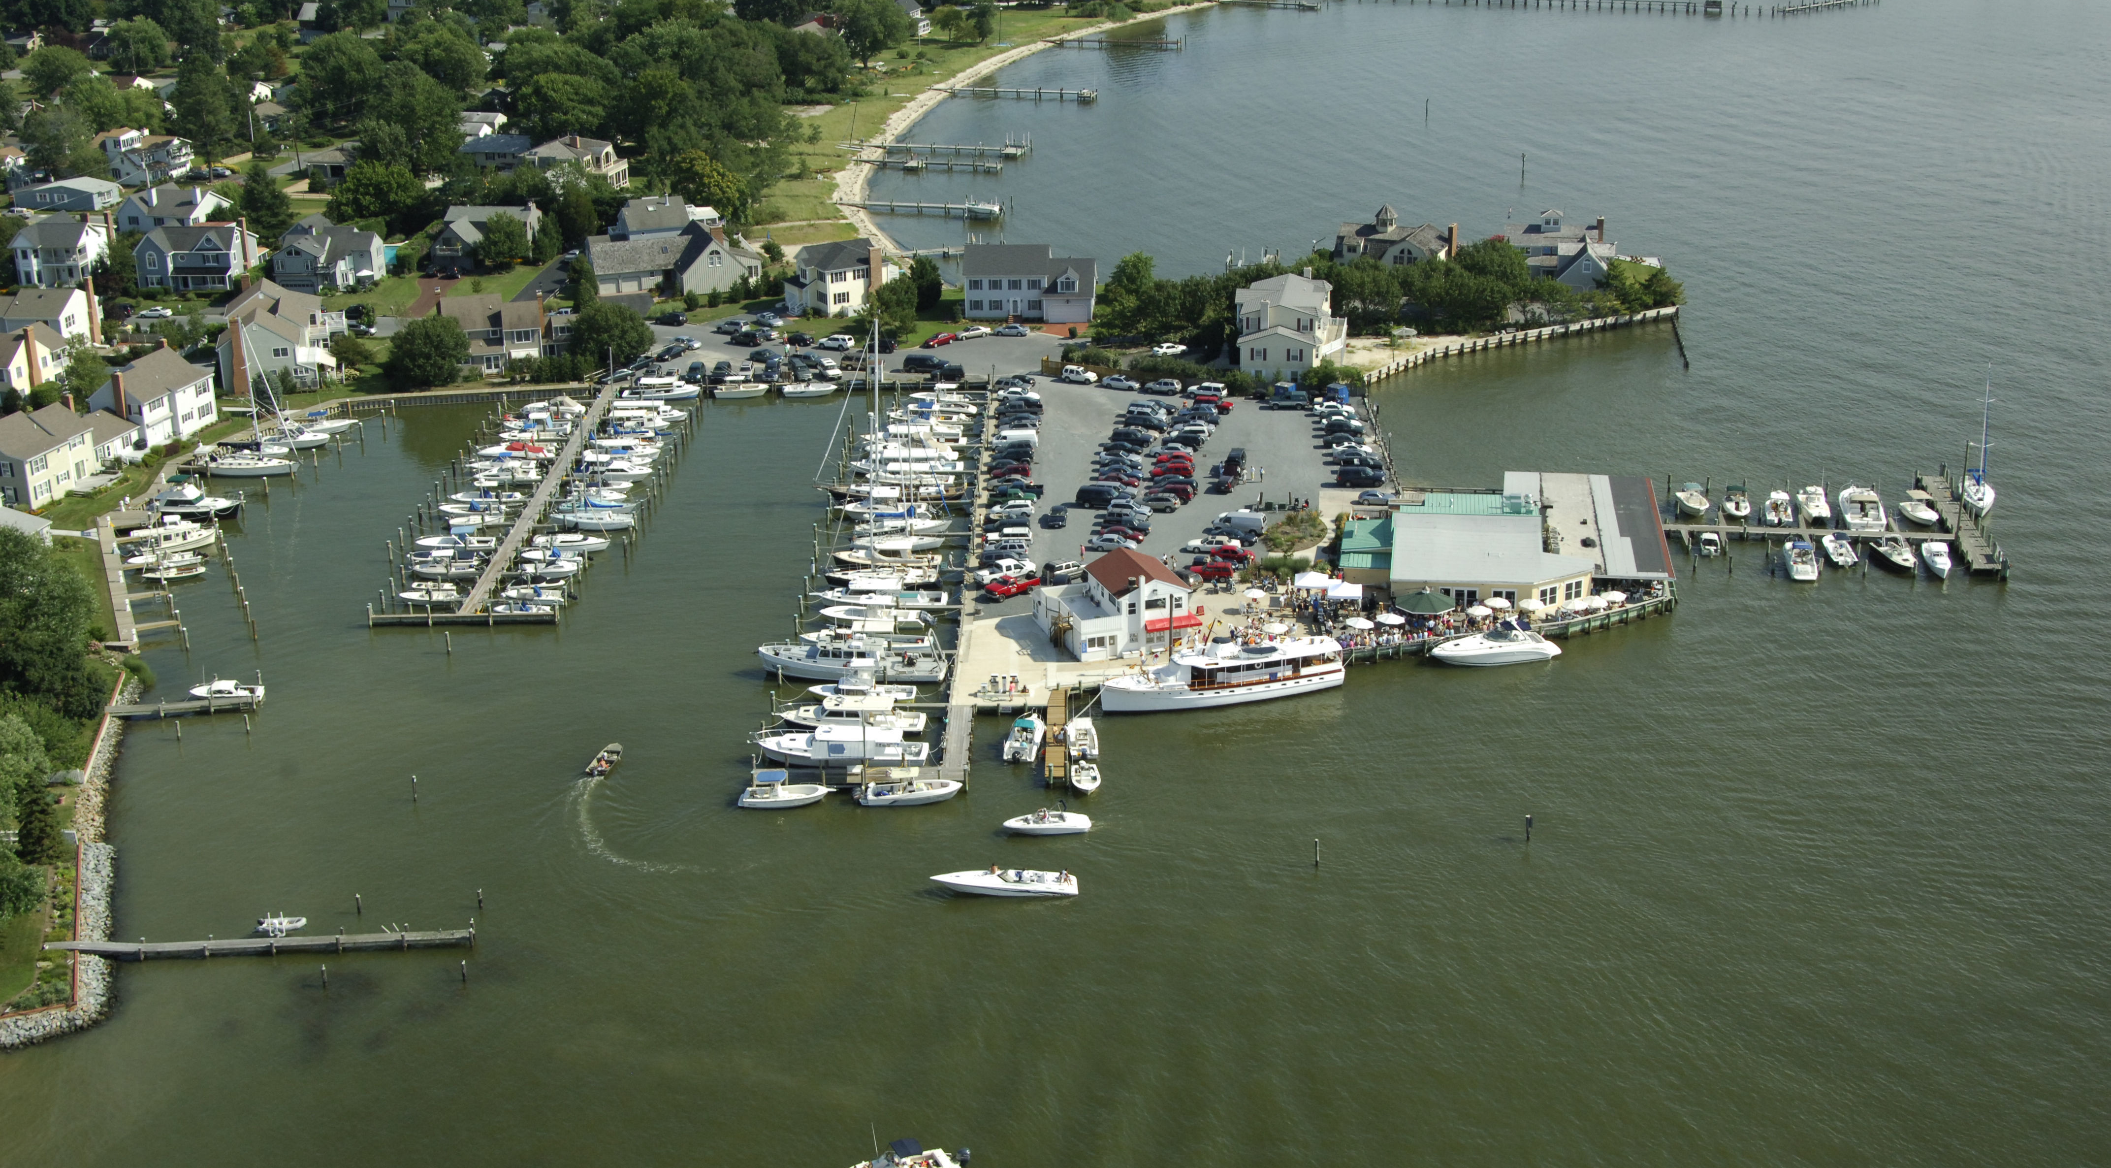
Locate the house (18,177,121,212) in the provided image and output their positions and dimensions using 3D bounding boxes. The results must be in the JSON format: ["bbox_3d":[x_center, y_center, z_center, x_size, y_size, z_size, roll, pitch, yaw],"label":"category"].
[{"bbox_3d":[-164.709,-65.031,419.296,14.200,3.900,8.600,2,20,7],"label":"house"}]

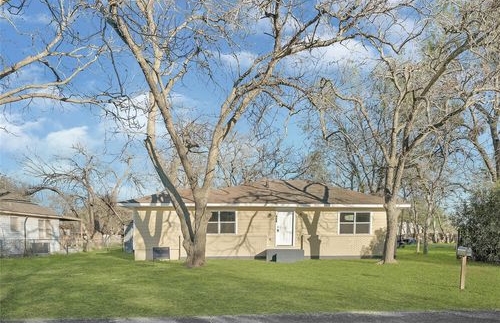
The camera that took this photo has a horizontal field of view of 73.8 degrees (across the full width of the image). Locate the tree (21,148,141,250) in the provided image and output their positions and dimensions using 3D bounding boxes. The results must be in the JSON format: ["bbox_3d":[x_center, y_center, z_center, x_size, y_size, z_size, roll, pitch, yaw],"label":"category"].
[{"bbox_3d":[-15.100,3.300,30.000,10.400,9.400,8.500,0,-7,0],"label":"tree"}]

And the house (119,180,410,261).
[{"bbox_3d":[0.750,3.750,23.400,16.300,4.900,10.000,0,-7,-3],"label":"house"}]

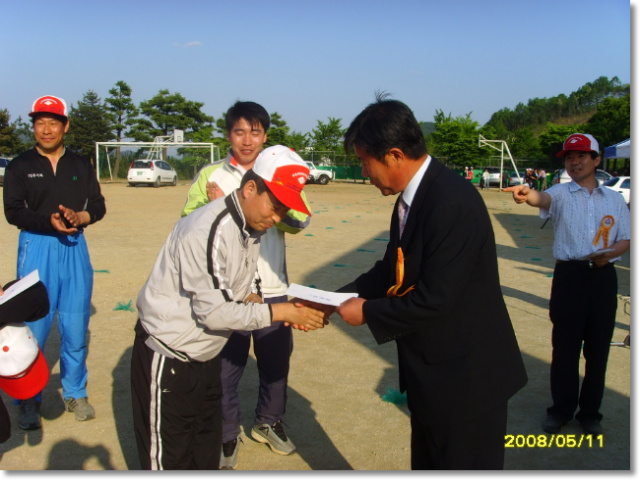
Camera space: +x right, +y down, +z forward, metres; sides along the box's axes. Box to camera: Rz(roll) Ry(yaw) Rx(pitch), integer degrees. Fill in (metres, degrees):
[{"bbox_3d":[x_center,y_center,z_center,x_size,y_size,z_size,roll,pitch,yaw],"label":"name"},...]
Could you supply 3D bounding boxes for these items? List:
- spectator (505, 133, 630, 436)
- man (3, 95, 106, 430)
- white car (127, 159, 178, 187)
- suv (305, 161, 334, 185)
[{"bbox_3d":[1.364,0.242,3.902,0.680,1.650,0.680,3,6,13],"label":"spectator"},{"bbox_3d":[-1.433,0.110,3.915,0.560,1.770,0.450,-1,6,-20],"label":"man"},{"bbox_3d":[-10.071,-4.107,43.836,1.760,1.580,4.350,2,6,6],"label":"white car"},{"bbox_3d":[-1.123,-5.110,54.566,4.300,1.830,1.800,1,6,0],"label":"suv"}]

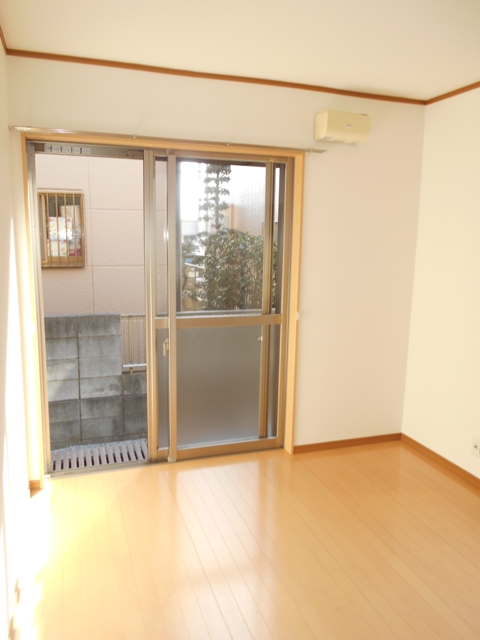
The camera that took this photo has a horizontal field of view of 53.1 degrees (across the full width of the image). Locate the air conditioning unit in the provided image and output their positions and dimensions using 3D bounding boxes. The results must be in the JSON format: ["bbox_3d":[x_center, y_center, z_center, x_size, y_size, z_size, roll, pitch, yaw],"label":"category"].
[{"bbox_3d":[0.649,-1.214,3.034,0.305,0.170,0.160,-2,10,-18],"label":"air conditioning unit"}]

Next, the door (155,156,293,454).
[{"bbox_3d":[-0.121,-0.051,3.236,0.961,1.999,0.085,-2,10,-18],"label":"door"}]

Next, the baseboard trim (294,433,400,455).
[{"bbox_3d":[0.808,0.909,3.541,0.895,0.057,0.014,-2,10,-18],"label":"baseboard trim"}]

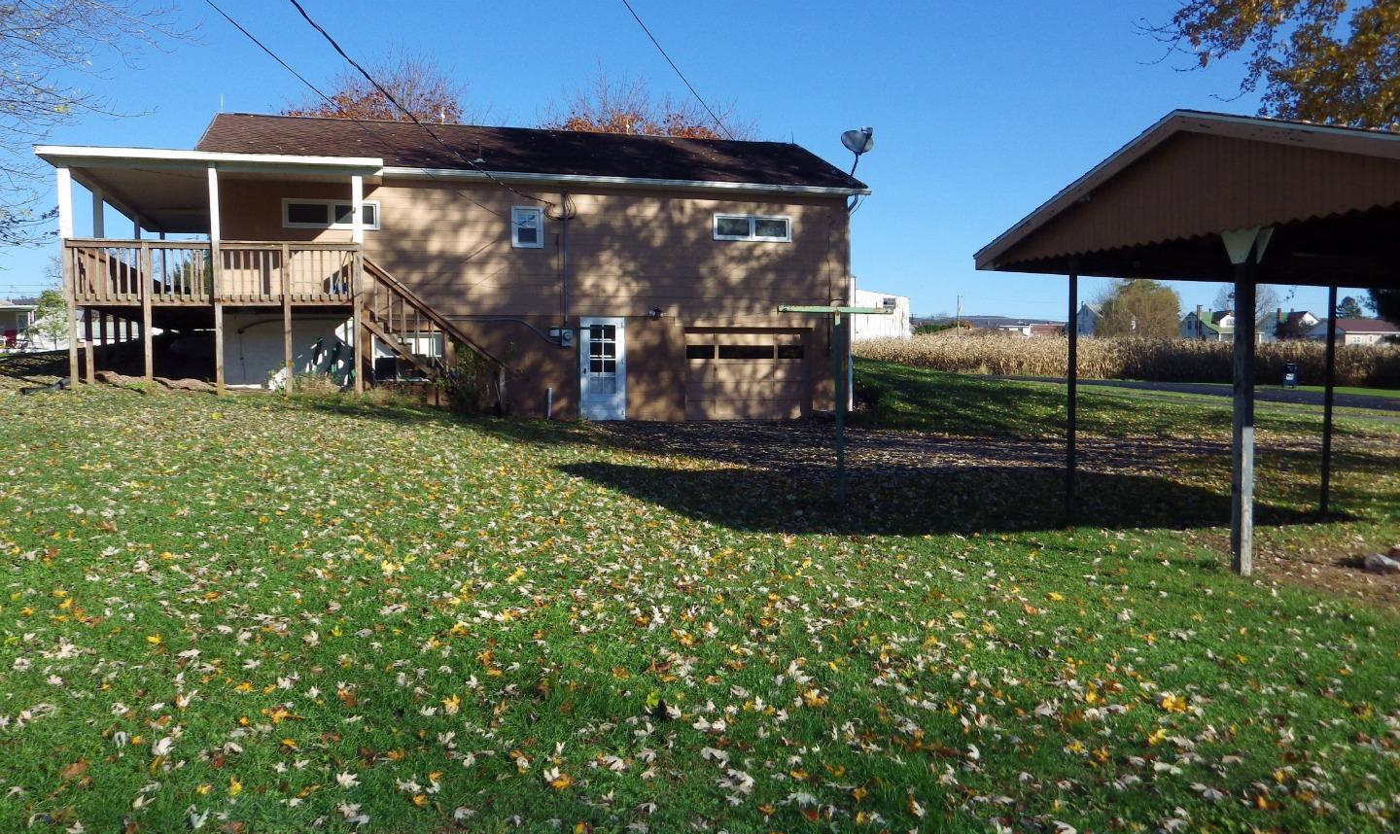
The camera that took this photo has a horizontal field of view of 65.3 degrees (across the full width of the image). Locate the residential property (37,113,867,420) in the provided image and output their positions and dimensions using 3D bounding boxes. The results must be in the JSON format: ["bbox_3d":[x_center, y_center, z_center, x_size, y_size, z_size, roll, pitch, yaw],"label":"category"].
[{"bbox_3d":[-4.702,-3.230,23.999,15.038,6.390,9.216,-1,3,-17],"label":"residential property"}]

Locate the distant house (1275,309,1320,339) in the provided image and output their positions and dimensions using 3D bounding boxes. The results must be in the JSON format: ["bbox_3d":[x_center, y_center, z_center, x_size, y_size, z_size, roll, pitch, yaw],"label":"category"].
[{"bbox_3d":[95.440,-13.497,175.000,9.000,7.537,9.000,-1,3,-12],"label":"distant house"}]

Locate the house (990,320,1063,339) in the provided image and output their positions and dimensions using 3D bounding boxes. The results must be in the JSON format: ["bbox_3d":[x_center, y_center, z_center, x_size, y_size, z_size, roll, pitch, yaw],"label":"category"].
[{"bbox_3d":[62.785,-15.880,210.000,14.000,5.469,9.000,0,3,6],"label":"house"}]

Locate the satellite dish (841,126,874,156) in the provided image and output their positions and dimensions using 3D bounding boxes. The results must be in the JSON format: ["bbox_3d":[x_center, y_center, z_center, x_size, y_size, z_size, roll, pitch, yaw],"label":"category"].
[{"bbox_3d":[3.396,-5.943,23.548,0.740,0.600,0.480,-2,4,-30],"label":"satellite dish"}]

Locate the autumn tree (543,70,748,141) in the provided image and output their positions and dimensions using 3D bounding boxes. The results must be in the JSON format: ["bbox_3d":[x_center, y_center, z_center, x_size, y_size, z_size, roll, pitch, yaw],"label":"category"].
[{"bbox_3d":[-1.734,-6.955,36.793,8.500,9.411,8.500,-1,3,-17],"label":"autumn tree"}]

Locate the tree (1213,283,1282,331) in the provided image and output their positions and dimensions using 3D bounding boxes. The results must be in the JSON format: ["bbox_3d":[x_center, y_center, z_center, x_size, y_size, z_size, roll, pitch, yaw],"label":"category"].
[{"bbox_3d":[95.247,-17.889,190.000,12.000,14.273,12.000,-1,3,0],"label":"tree"}]

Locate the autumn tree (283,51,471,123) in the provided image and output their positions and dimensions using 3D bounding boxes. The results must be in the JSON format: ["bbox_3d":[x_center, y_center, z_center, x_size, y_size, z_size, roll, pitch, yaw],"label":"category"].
[{"bbox_3d":[-9.993,-6.738,34.280,8.500,9.402,8.500,-1,3,-17],"label":"autumn tree"}]

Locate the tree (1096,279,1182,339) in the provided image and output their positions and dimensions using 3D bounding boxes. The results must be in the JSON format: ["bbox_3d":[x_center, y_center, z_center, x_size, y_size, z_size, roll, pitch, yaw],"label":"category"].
[{"bbox_3d":[60.171,-13.597,150.000,11.500,10.817,11.000,-1,3,0],"label":"tree"}]

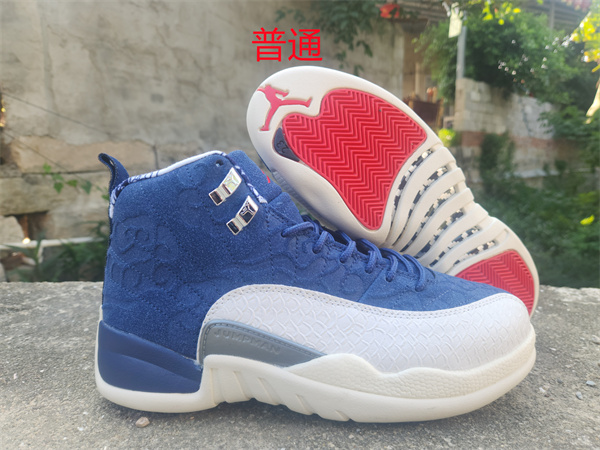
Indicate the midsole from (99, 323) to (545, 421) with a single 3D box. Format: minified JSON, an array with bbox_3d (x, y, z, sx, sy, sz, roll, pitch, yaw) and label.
[{"bbox_3d":[0.016,0.084,0.274,0.297,0.046,0.109,0,6,-3],"label":"midsole"}]

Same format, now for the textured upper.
[{"bbox_3d":[0.009,0.015,0.266,0.274,0.127,0.101,0,6,-3],"label":"textured upper"}]

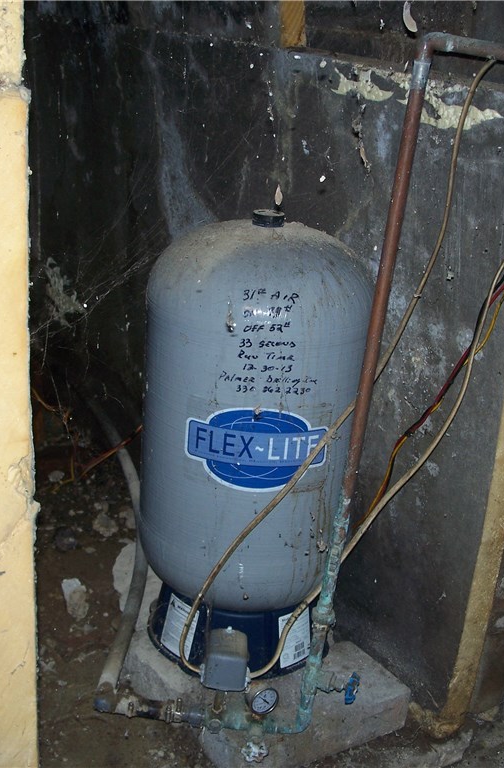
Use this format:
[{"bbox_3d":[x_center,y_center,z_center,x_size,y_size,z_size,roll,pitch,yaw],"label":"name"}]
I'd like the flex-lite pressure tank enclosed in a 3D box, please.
[{"bbox_3d":[-0.003,0.097,2.112,0.411,0.865,0.411,1,21,-6],"label":"flex-lite pressure tank"}]

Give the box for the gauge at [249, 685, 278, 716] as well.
[{"bbox_3d":[0.018,0.551,1.918,0.053,0.059,0.030,-6,23,-23],"label":"gauge"}]

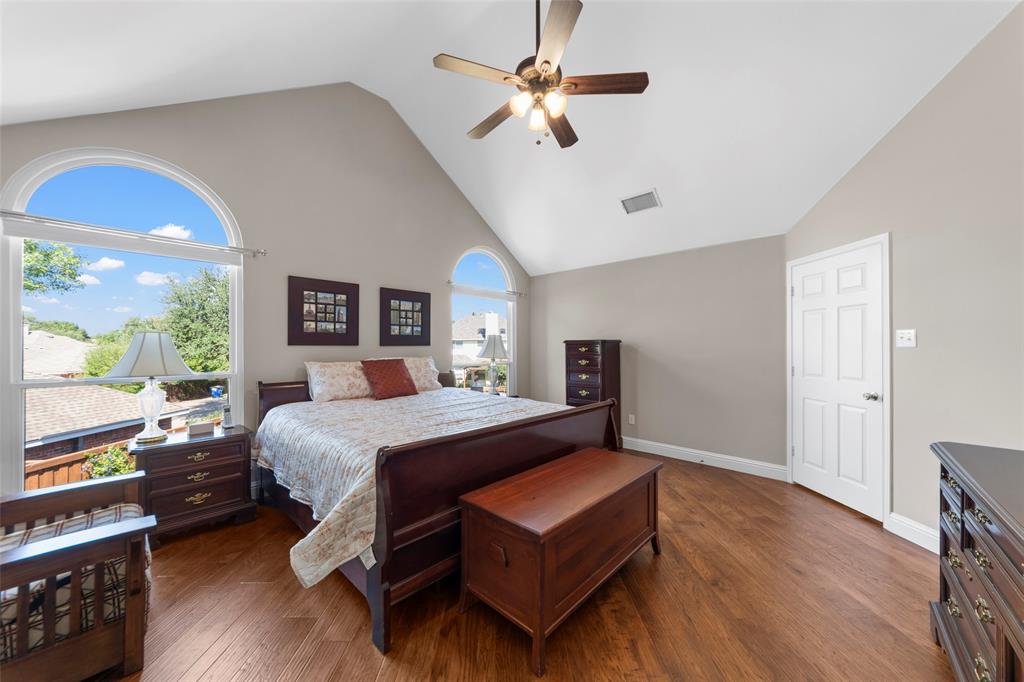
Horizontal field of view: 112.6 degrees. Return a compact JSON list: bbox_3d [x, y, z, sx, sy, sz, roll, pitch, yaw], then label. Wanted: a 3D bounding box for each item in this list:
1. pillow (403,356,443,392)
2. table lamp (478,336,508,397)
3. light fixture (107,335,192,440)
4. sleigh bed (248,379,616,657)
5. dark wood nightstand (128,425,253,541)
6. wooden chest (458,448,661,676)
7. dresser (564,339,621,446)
[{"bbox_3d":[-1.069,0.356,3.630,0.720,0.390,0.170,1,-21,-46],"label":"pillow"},{"bbox_3d":[-0.244,0.341,4.500,0.400,0.790,0.400,0,-1,0],"label":"table lamp"},{"bbox_3d":[-2.570,0.326,2.440,0.430,0.770,0.430,-1,-1,44],"label":"light fixture"},{"bbox_3d":[-0.655,0.889,2.990,2.220,1.050,2.050,-1,-1,43],"label":"sleigh bed"},{"bbox_3d":[-2.380,1.060,2.555,0.420,0.695,0.650,-1,-1,44],"label":"dark wood nightstand"},{"bbox_3d":[0.360,1.107,2.010,0.530,0.585,1.220,-1,-1,45],"label":"wooden chest"},{"bbox_3d":[1.100,0.718,4.630,0.460,1.440,0.560,1,-1,-44],"label":"dresser"}]

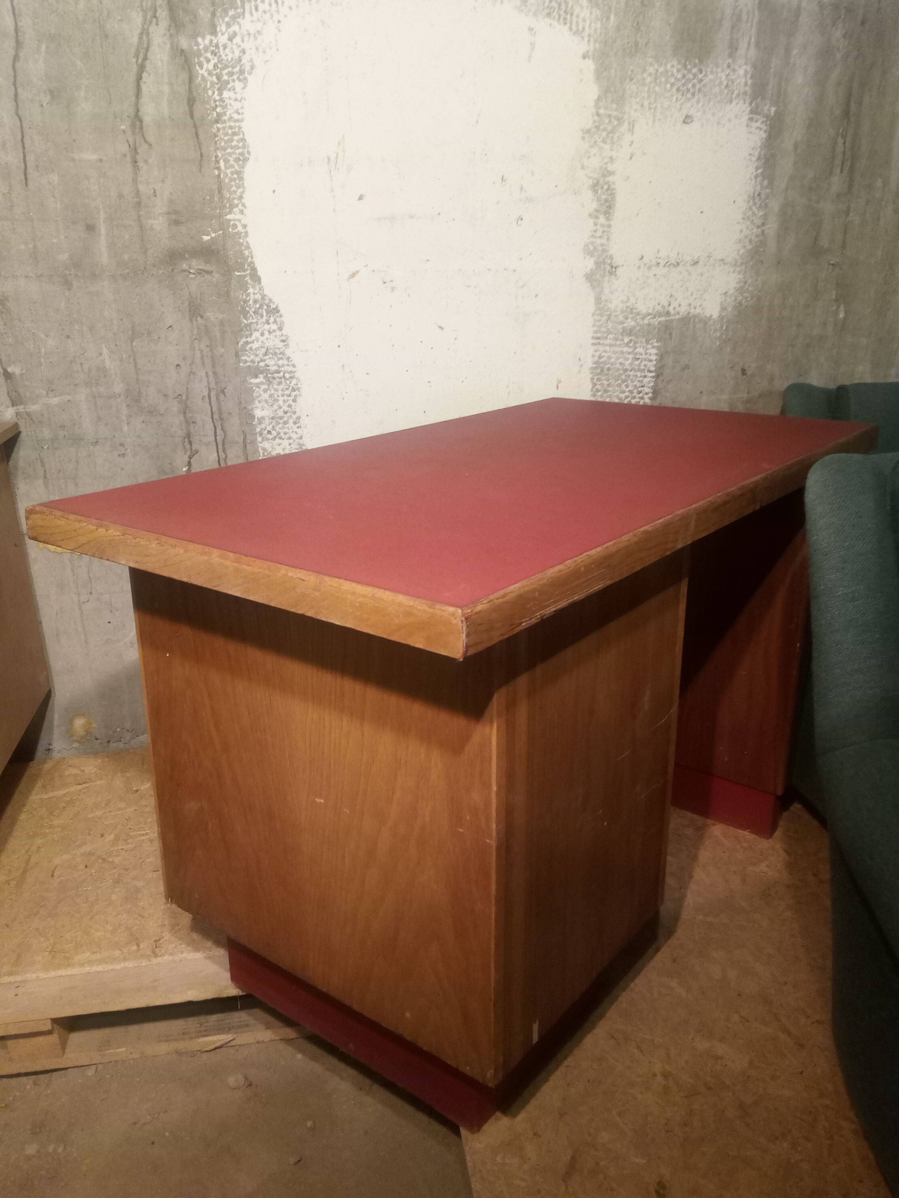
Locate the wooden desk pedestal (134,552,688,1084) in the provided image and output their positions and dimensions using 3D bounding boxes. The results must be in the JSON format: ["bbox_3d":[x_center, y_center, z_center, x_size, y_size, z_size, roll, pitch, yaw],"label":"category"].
[{"bbox_3d":[-0.059,0.202,1.437,0.651,0.609,0.487,12,21,36],"label":"wooden desk pedestal"}]

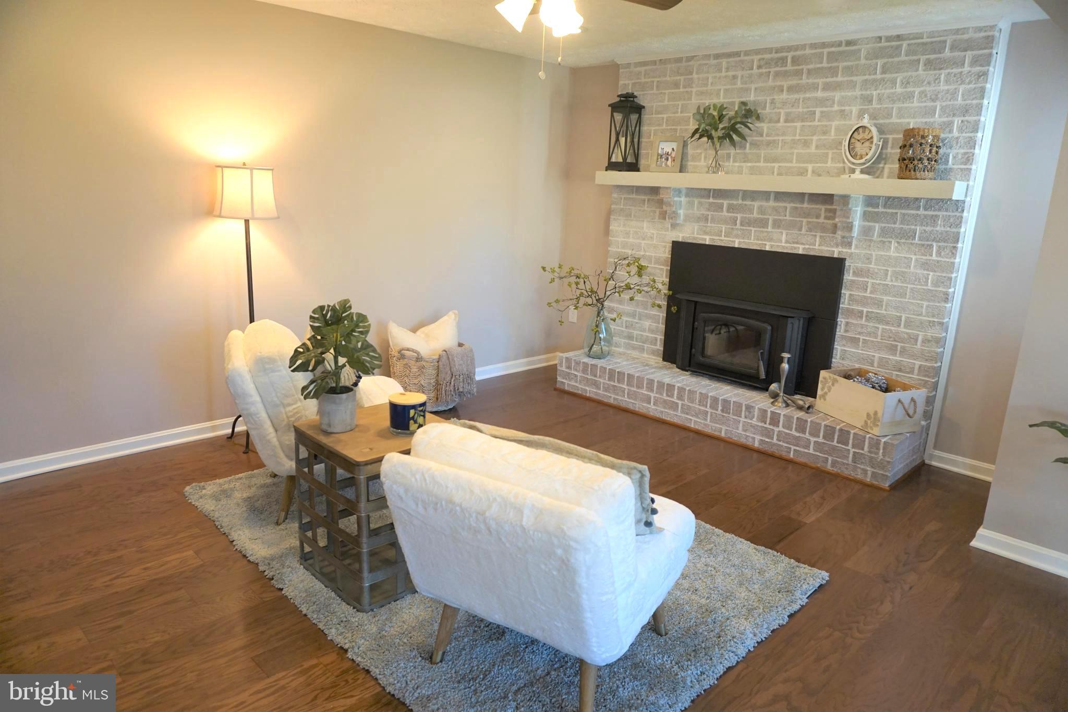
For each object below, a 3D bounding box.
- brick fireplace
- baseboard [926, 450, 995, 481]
[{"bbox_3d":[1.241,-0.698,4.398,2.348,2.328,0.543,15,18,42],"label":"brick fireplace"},{"bbox_3d":[2.370,0.604,3.950,0.355,0.099,0.022,15,18,42],"label":"baseboard"}]

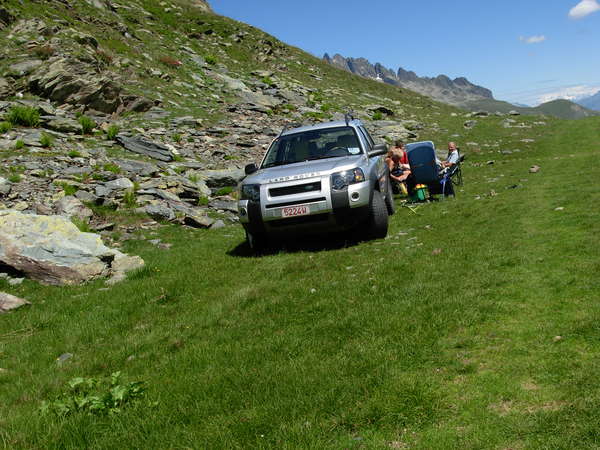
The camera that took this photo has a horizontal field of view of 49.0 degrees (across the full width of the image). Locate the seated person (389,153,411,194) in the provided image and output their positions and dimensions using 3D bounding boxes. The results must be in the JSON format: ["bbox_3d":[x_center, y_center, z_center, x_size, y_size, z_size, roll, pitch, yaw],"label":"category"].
[{"bbox_3d":[2.069,-1.092,13.700,0.650,0.920,0.500,7,11,36],"label":"seated person"}]

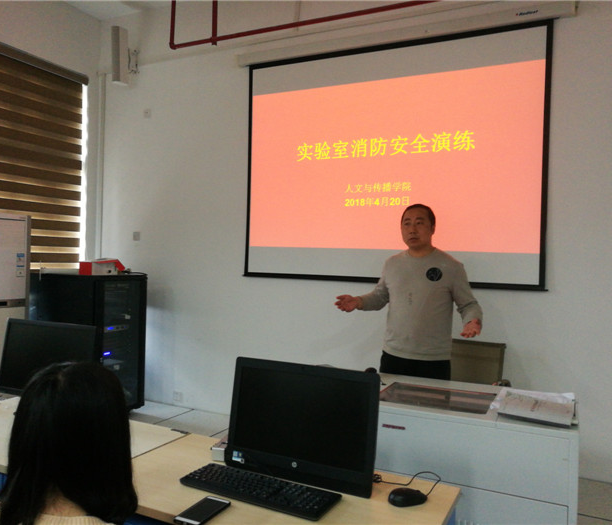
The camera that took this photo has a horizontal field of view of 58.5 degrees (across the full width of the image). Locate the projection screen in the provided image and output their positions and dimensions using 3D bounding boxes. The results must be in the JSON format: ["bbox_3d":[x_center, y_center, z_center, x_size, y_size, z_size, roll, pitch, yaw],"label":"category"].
[{"bbox_3d":[0.560,-0.749,4.171,2.390,1.800,0.050,2,1,27],"label":"projection screen"}]

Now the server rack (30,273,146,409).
[{"bbox_3d":[-1.993,0.727,4.966,0.850,1.220,0.600,2,1,27],"label":"server rack"}]

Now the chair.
[{"bbox_3d":[0.815,0.947,3.040,0.560,0.970,0.600,2,1,27],"label":"chair"}]

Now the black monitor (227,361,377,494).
[{"bbox_3d":[-0.006,0.489,1.684,0.490,0.360,0.160,2,1,26],"label":"black monitor"}]

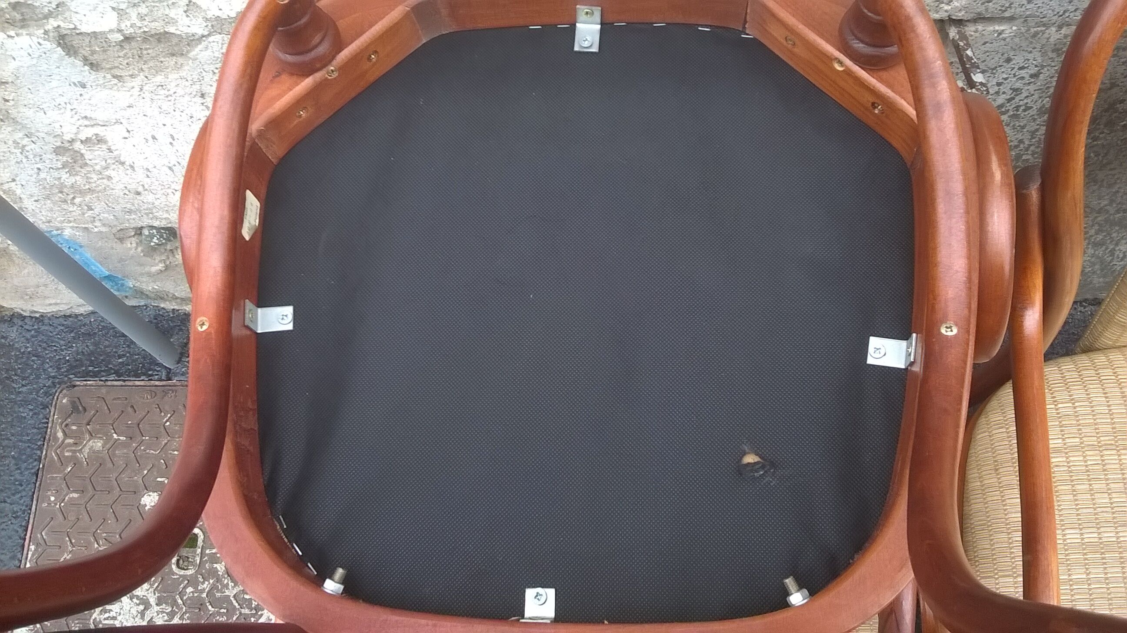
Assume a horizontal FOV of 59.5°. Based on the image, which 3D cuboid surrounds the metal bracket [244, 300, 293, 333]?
[{"bbox_3d":[-0.170,0.000,0.571,0.022,0.018,0.015,-4,74,4],"label":"metal bracket"}]

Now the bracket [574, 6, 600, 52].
[{"bbox_3d":[0.015,-0.175,0.604,0.015,0.019,0.020,5,75,7],"label":"bracket"}]

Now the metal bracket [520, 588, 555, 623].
[{"bbox_3d":[-0.013,0.149,0.508,0.015,0.021,0.017,-1,74,5],"label":"metal bracket"}]

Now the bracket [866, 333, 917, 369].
[{"bbox_3d":[0.177,0.018,0.532,0.021,0.017,0.015,7,75,7],"label":"bracket"}]

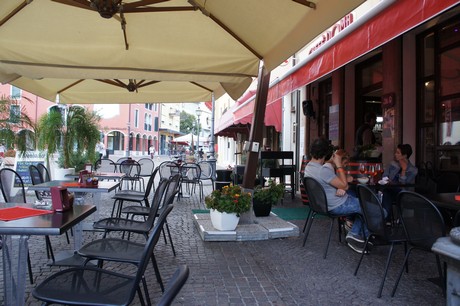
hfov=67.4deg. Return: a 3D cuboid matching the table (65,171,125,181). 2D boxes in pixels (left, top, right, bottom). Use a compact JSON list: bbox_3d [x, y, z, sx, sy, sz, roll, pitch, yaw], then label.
[{"bbox_3d":[-1.880,0.689,4.990,0.750,0.740,0.680,1,0,-4],"label":"table"}]

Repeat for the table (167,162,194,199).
[{"bbox_3d":[-1.180,0.702,8.460,0.700,0.740,0.700,2,0,-6],"label":"table"}]

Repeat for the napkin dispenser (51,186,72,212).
[{"bbox_3d":[-0.985,0.267,2.060,0.085,0.142,0.140,1,0,9],"label":"napkin dispenser"}]

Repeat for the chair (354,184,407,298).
[{"bbox_3d":[1.420,0.706,2.950,0.600,0.850,0.490,1,0,-7],"label":"chair"}]

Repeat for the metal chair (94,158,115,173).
[{"bbox_3d":[-2.740,0.587,8.050,0.490,0.840,0.570,2,0,14],"label":"metal chair"}]

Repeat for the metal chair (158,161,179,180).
[{"bbox_3d":[-1.440,0.643,8.200,0.480,0.850,0.600,1,0,6],"label":"metal chair"}]

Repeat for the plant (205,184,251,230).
[{"bbox_3d":[-0.030,0.699,4.580,0.600,0.600,0.580,1,0,0],"label":"plant"}]

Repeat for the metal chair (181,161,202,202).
[{"bbox_3d":[-0.895,0.658,7.820,0.490,0.840,0.570,2,0,-5],"label":"metal chair"}]

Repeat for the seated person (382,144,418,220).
[{"bbox_3d":[2.420,0.518,4.950,0.660,1.270,0.500,1,0,-15],"label":"seated person"}]

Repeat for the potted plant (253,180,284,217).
[{"bbox_3d":[0.640,0.740,5.650,0.500,0.580,0.460,2,0,0],"label":"potted plant"}]

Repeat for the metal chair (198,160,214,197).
[{"bbox_3d":[-0.660,0.667,8.700,0.490,0.840,0.570,2,0,27],"label":"metal chair"}]

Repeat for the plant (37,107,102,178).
[{"bbox_3d":[-3.850,-0.055,8.200,1.420,2.140,1.350,1,0,0],"label":"plant"}]

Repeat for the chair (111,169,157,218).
[{"bbox_3d":[-1.270,0.636,4.750,0.570,0.840,0.490,2,0,3],"label":"chair"}]

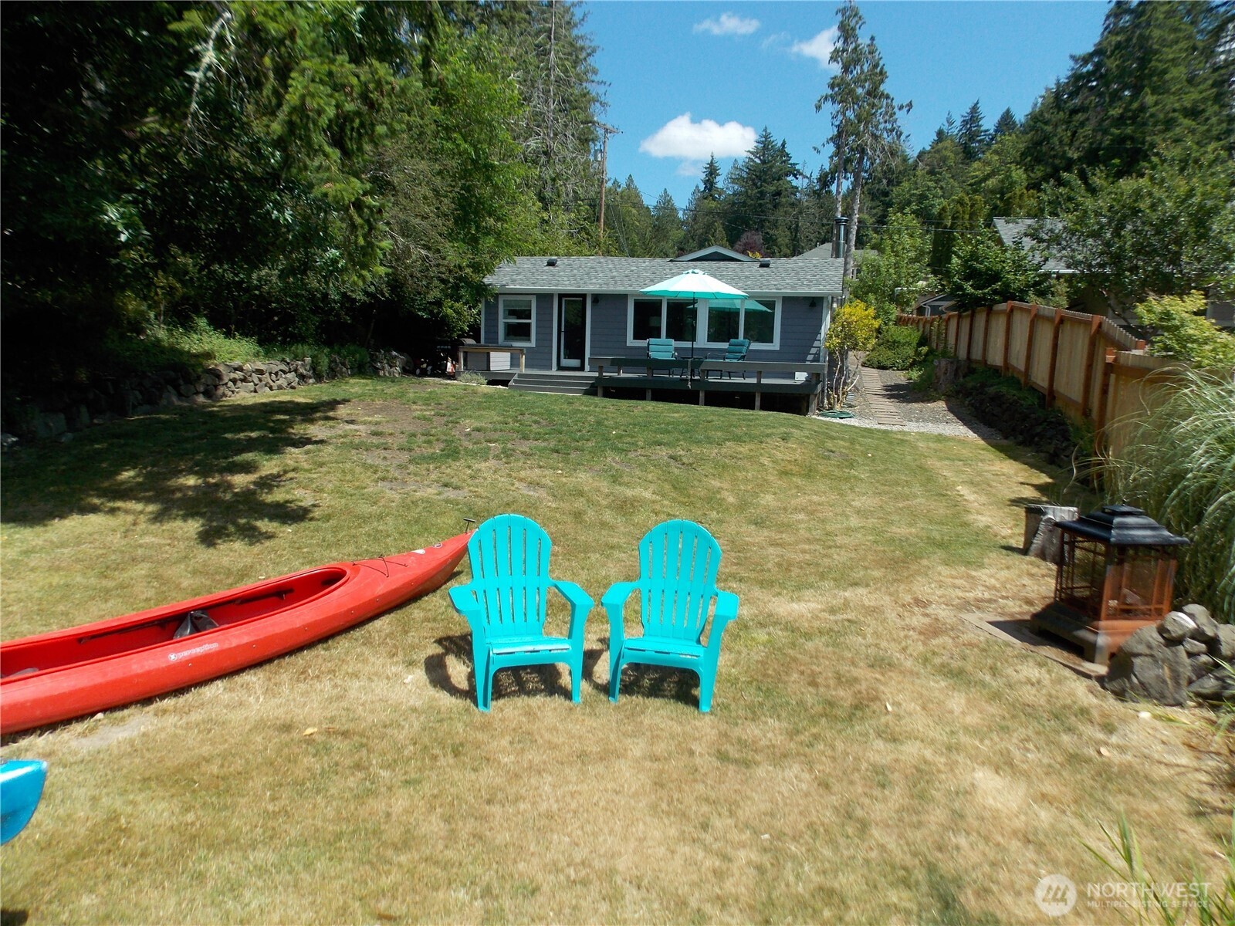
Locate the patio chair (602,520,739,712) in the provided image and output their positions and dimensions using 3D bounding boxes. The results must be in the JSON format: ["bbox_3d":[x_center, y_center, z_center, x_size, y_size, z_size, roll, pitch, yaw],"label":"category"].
[{"bbox_3d":[0.321,0.826,4.723,0.740,0.905,0.800,3,8,12],"label":"patio chair"}]

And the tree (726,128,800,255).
[{"bbox_3d":[12.368,-18.577,70.276,6.600,19.900,6.600,4,8,14],"label":"tree"}]

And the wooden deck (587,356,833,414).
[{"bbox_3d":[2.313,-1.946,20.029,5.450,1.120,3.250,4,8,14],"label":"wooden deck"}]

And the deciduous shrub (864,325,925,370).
[{"bbox_3d":[9.111,-3.800,26.999,2.000,1.490,2.000,4,8,14],"label":"deciduous shrub"}]

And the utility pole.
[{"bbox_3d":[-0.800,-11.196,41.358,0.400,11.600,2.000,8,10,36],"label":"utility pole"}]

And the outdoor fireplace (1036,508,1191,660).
[{"bbox_3d":[3.300,0.765,5.440,0.650,0.975,0.660,0,8,-9],"label":"outdoor fireplace"}]

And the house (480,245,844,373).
[{"bbox_3d":[1.782,-4.574,25.753,10.050,4.150,9.000,4,8,14],"label":"house"}]

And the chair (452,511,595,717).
[{"bbox_3d":[-0.561,0.795,4.637,0.740,0.905,0.800,-1,8,-19],"label":"chair"}]

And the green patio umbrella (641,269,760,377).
[{"bbox_3d":[1.777,-3.223,19.140,2.600,2.540,2.600,4,8,14],"label":"green patio umbrella"}]

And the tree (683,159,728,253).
[{"bbox_3d":[7.968,-18.678,75.468,4.400,18.400,4.400,4,8,14],"label":"tree"}]

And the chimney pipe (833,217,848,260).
[{"bbox_3d":[6.520,-6.501,23.914,0.400,1.240,0.400,4,8,14],"label":"chimney pipe"}]

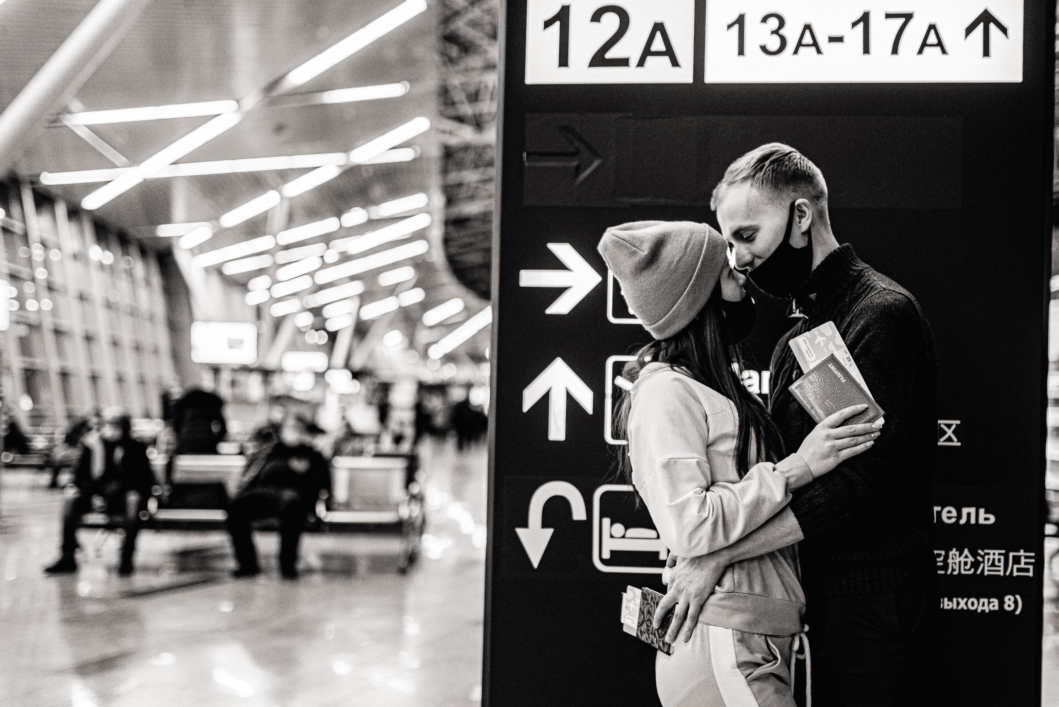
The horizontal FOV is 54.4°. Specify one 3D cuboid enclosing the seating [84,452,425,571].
[{"bbox_3d":[-2.055,1.137,7.820,2.420,0.790,1.220,1,-2,0],"label":"seating"}]

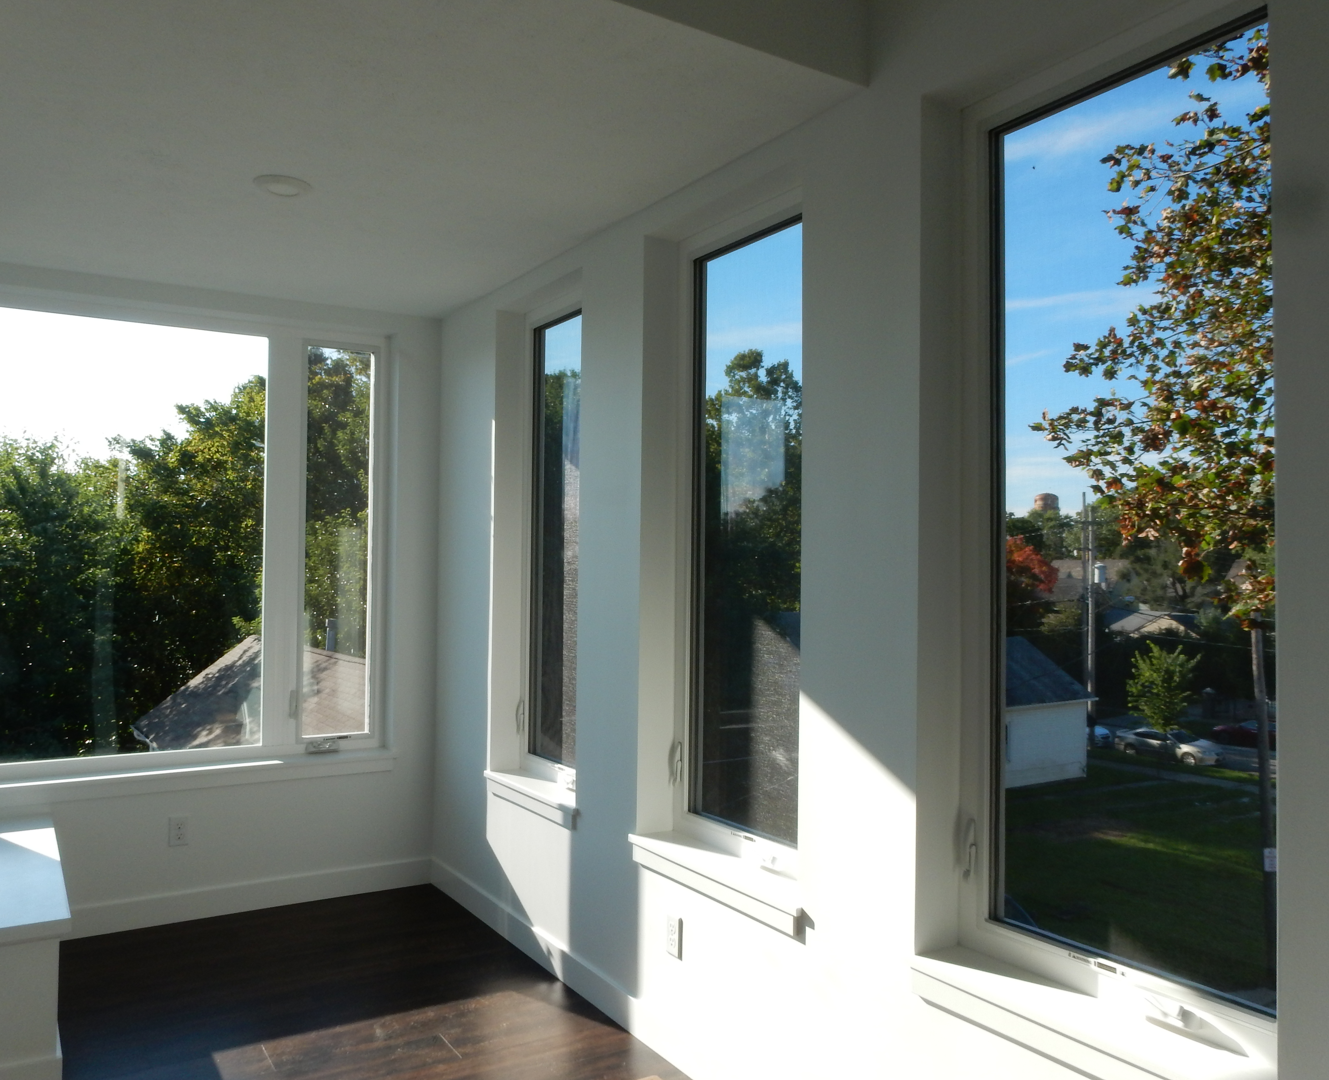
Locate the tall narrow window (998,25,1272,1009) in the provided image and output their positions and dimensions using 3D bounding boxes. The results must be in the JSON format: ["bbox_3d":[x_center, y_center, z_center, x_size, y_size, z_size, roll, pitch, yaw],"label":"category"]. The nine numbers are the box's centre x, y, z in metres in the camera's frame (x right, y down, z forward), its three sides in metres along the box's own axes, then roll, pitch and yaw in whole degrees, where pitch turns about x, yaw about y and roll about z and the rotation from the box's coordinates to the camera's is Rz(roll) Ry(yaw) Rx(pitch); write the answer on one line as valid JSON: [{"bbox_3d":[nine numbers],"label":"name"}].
[{"bbox_3d":[0.873,-0.045,1.989,0.062,1.700,0.603,2,-2,-32],"label":"tall narrow window"}]

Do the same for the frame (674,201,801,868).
[{"bbox_3d":[0.267,-0.027,2.950,0.082,1.830,0.744,2,-2,-32],"label":"frame"}]

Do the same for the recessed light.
[{"bbox_3d":[-1.123,-1.025,3.039,0.167,0.028,0.167,2,-2,-32],"label":"recessed light"}]

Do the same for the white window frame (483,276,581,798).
[{"bbox_3d":[-0.412,-0.008,3.872,0.175,1.830,0.737,2,-2,-32],"label":"white window frame"}]

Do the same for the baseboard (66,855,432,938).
[{"bbox_3d":[-1.629,1.446,4.228,1.421,0.123,0.017,2,-2,-32],"label":"baseboard"}]

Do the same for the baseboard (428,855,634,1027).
[{"bbox_3d":[-0.559,1.447,3.856,0.017,0.123,1.792,2,-2,-32],"label":"baseboard"}]

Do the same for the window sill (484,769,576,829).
[{"bbox_3d":[-0.455,0.941,3.822,0.160,0.076,0.795,2,-2,-32],"label":"window sill"}]

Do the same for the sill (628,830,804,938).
[{"bbox_3d":[0.161,0.921,2.856,0.160,0.079,0.812,2,-2,-32],"label":"sill"}]

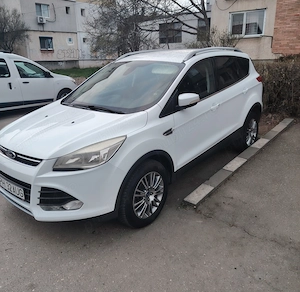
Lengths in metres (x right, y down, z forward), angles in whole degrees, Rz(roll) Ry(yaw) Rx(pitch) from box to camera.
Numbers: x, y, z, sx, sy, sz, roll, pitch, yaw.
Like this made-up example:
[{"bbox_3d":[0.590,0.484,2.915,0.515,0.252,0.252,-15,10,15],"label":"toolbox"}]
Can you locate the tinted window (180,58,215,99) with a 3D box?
[{"bbox_3d":[0.552,-0.759,3.272,0.110,0.520,1.000,-12,7,44],"label":"tinted window"}]

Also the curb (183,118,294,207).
[{"bbox_3d":[1.771,0.059,4.637,0.160,0.110,4.350,13,24,37],"label":"curb"}]

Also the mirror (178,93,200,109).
[{"bbox_3d":[0.390,-0.457,2.831,0.190,0.170,0.230,-19,25,-41],"label":"mirror"}]

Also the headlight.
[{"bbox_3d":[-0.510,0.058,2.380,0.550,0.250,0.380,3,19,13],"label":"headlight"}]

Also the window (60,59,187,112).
[{"bbox_3d":[-0.339,-0.744,3.381,1.420,0.160,0.940,13,52,38],"label":"window"}]

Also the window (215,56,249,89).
[{"bbox_3d":[1.206,-1.092,4.053,0.120,0.450,1.340,-12,7,44],"label":"window"}]

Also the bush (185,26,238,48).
[{"bbox_3d":[2.004,-2.599,9.006,1.800,2.400,1.700,2,18,12],"label":"bush"}]

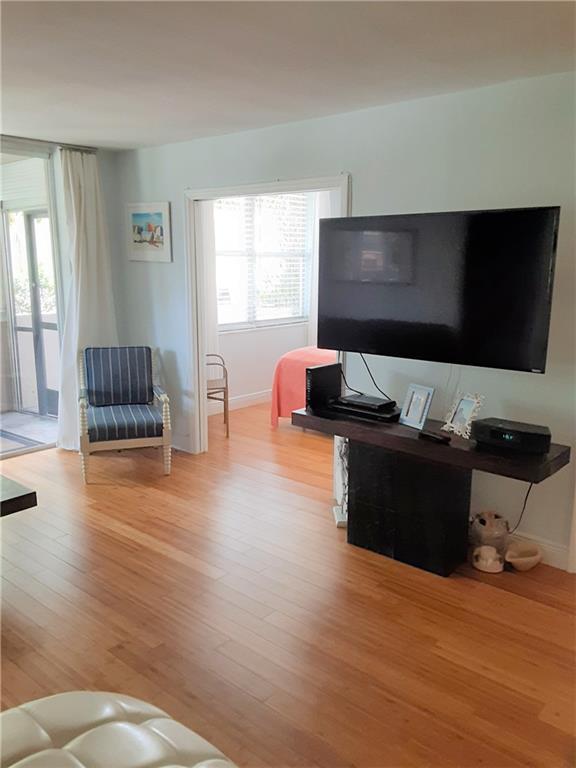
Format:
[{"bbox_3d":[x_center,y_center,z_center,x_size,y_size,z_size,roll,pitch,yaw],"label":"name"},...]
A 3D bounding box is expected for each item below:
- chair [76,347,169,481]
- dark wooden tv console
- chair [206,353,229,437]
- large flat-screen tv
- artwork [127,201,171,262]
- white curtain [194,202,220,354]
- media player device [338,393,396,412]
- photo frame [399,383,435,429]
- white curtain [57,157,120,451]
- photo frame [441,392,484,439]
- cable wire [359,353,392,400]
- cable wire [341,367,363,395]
[{"bbox_3d":[-1.286,0.208,4.645,0.650,0.900,0.710,-3,12,-17],"label":"chair"},{"bbox_3d":[0.694,0.590,3.321,1.443,0.713,0.393,10,15,39],"label":"dark wooden tv console"},{"bbox_3d":[-0.831,0.073,5.595,0.540,0.780,0.530,-2,12,-9],"label":"chair"},{"bbox_3d":[0.758,-0.539,3.373,1.429,0.807,0.060,10,15,39],"label":"large flat-screen tv"},{"bbox_3d":[-1.137,-1.250,4.956,0.553,0.472,0.030,10,15,39],"label":"artwork"},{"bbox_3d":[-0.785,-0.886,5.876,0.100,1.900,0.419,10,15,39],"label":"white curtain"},{"bbox_3d":[0.464,0.118,3.528,0.260,0.038,0.172,10,15,39],"label":"media player device"},{"bbox_3d":[0.711,0.126,3.279,0.030,0.233,0.168,16,0,-37],"label":"photo frame"},{"bbox_3d":[-1.677,-0.650,4.983,0.220,2.423,0.644,10,15,39],"label":"white curtain"},{"bbox_3d":[0.931,0.162,3.170,0.035,0.221,0.185,22,-2,-35],"label":"photo frame"},{"bbox_3d":[0.536,-0.048,3.604,0.225,0.265,0.050,10,15,39],"label":"cable wire"},{"bbox_3d":[0.399,-0.015,3.719,0.175,0.148,0.040,10,15,39],"label":"cable wire"}]

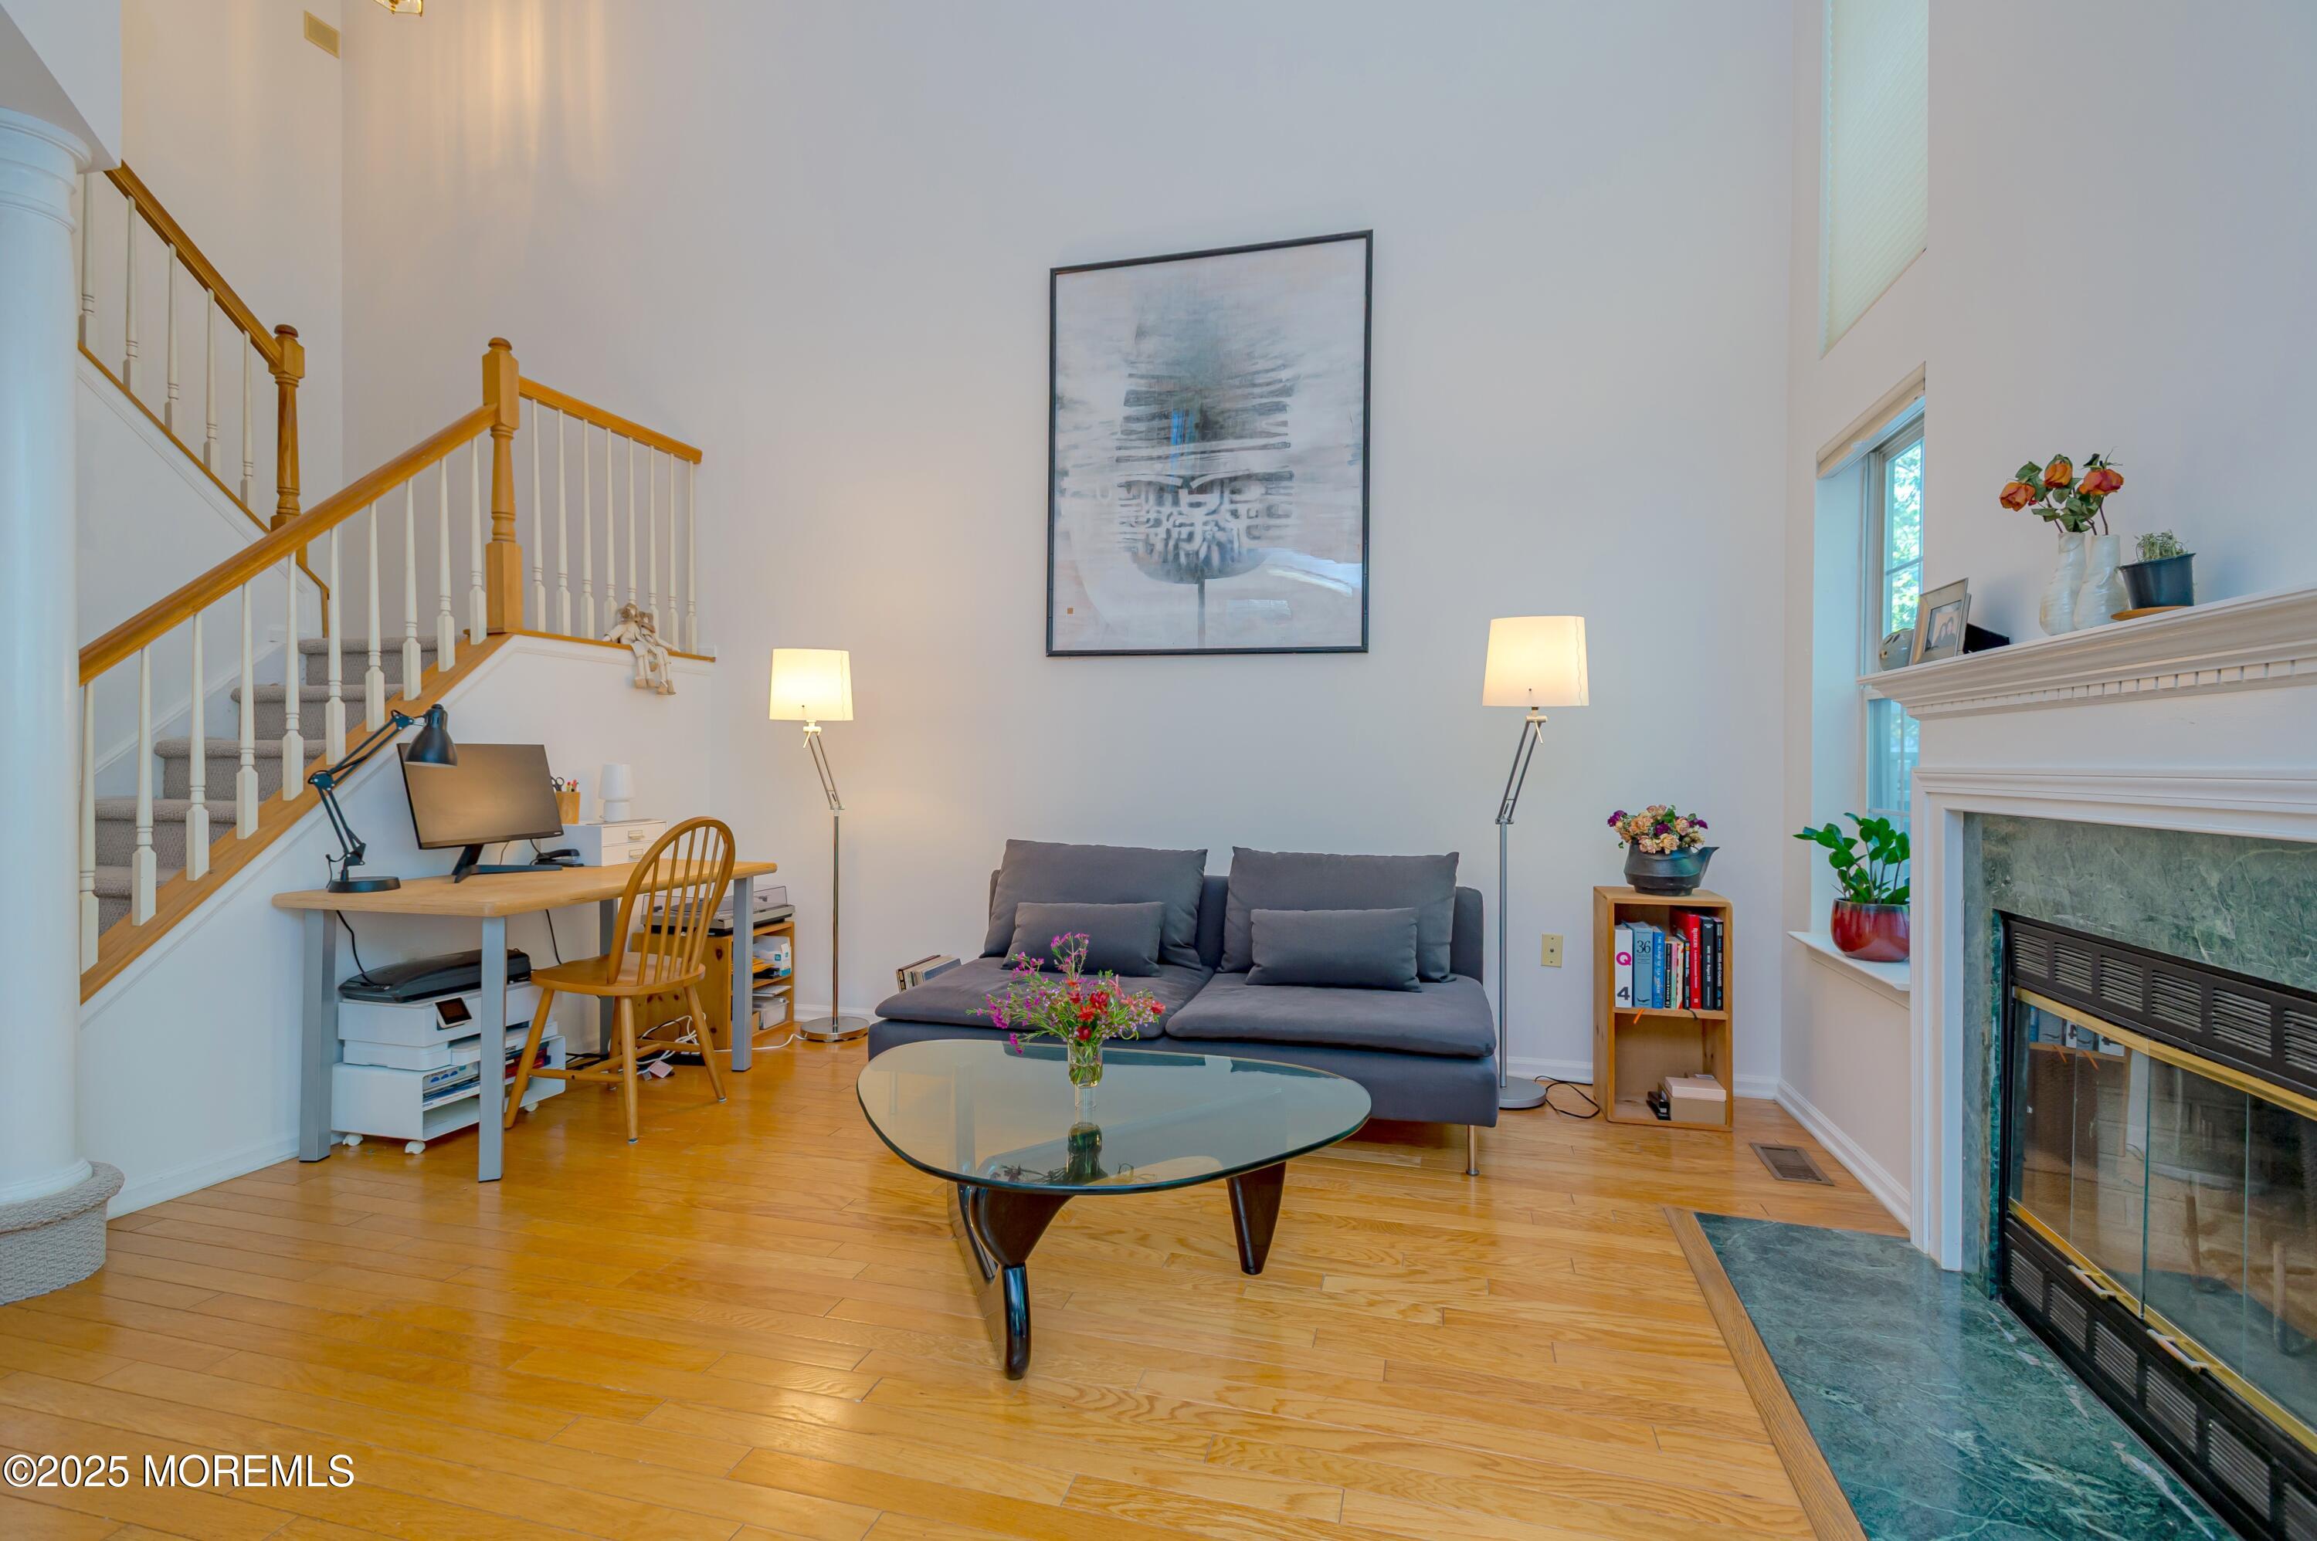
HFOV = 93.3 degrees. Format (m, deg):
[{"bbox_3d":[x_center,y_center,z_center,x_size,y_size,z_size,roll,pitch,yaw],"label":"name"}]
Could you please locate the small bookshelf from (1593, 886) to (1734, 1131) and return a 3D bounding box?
[{"bbox_3d":[1.624,0.753,3.530,0.354,0.704,0.280,1,0,14],"label":"small bookshelf"}]

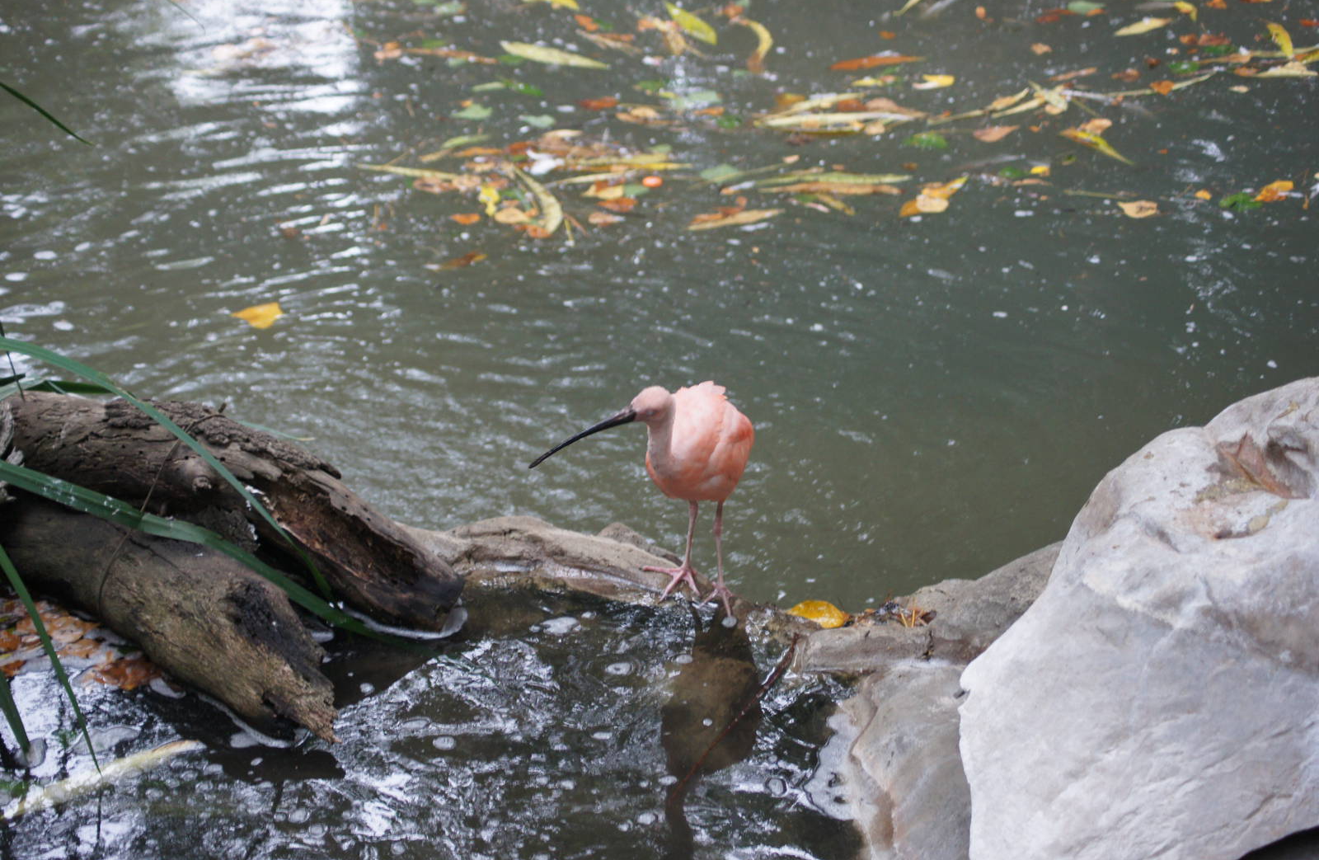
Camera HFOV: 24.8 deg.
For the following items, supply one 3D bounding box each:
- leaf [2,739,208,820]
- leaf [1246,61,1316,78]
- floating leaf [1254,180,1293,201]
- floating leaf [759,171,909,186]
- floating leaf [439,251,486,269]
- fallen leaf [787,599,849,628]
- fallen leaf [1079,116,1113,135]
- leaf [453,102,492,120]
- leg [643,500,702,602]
[{"bbox_3d":[-0.632,0.395,3.411,0.248,0.012,0.033,-20,35,-31],"label":"leaf"},{"bbox_3d":[1.080,-0.625,5.204,0.106,0.022,0.051,0,29,0],"label":"leaf"},{"bbox_3d":[0.984,-0.385,4.793,0.033,0.013,0.108,17,31,32],"label":"floating leaf"},{"bbox_3d":[0.280,-0.406,4.829,0.249,0.010,0.041,-1,30,-1],"label":"floating leaf"},{"bbox_3d":[-0.296,-0.258,4.528,0.021,0.013,0.080,21,32,36],"label":"floating leaf"},{"bbox_3d":[0.197,0.225,3.693,0.071,0.018,0.045,10,31,17],"label":"fallen leaf"},{"bbox_3d":[0.732,-0.504,5.001,0.068,0.012,0.049,-22,36,-34],"label":"fallen leaf"},{"bbox_3d":[-0.320,-0.549,5.137,0.068,0.013,0.066,-4,26,-9],"label":"leaf"},{"bbox_3d":[0.017,0.140,3.470,0.065,0.105,0.060,11,28,22],"label":"leg"}]

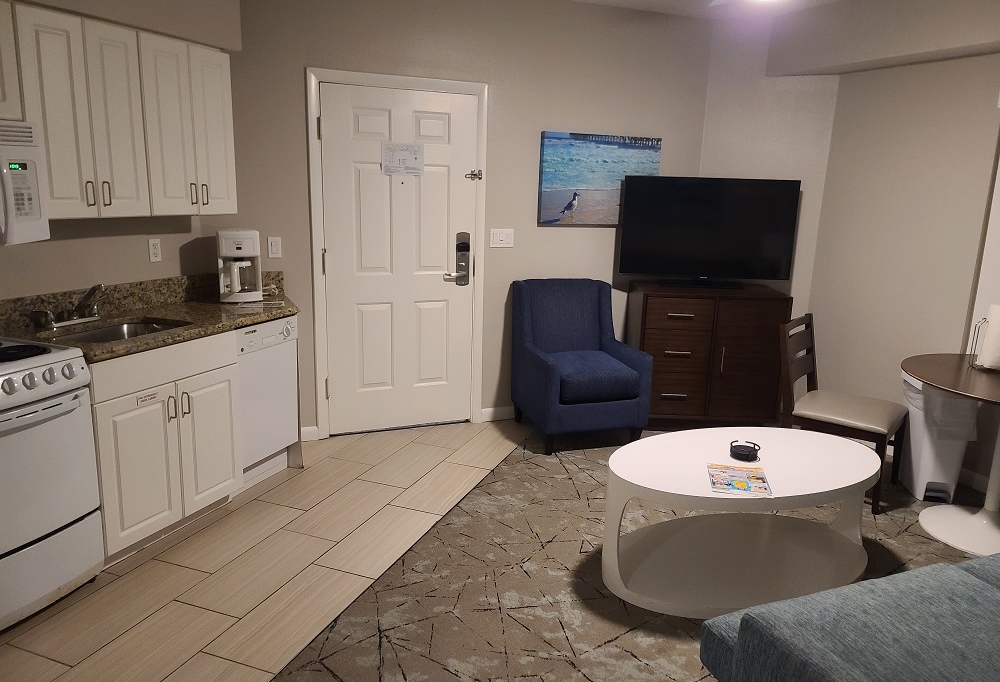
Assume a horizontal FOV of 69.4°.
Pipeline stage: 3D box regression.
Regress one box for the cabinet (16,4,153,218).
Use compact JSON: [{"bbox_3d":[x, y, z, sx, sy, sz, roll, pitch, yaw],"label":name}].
[{"bbox_3d":[-1.787,-0.895,2.954,0.325,0.766,0.536,7,13,21],"label":"cabinet"}]

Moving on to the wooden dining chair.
[{"bbox_3d":[1.798,0.349,3.793,0.550,0.867,0.495,11,16,37],"label":"wooden dining chair"}]

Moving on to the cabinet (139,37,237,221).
[{"bbox_3d":[-1.583,-0.996,3.439,0.325,0.766,0.534,7,13,21],"label":"cabinet"}]

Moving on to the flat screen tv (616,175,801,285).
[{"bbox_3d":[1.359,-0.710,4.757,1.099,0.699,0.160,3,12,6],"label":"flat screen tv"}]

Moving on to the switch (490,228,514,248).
[{"bbox_3d":[0.016,-0.641,4.540,0.160,0.114,0.012,-4,13,-23],"label":"switch"}]

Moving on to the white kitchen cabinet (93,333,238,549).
[{"bbox_3d":[-1.645,0.375,3.169,0.610,0.797,0.746,7,13,21],"label":"white kitchen cabinet"}]

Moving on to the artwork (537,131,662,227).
[{"bbox_3d":[0.656,-1.036,4.708,0.886,0.587,0.037,-4,13,-23],"label":"artwork"}]

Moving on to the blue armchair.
[{"bbox_3d":[0.489,0.122,4.482,0.675,0.945,0.700,-2,13,-16],"label":"blue armchair"}]

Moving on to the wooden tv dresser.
[{"bbox_3d":[1.331,0.103,4.783,0.902,0.899,0.560,2,12,1],"label":"wooden tv dresser"}]

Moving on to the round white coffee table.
[{"bbox_3d":[1.005,0.701,3.004,1.190,0.476,0.745,-3,13,-19],"label":"round white coffee table"}]

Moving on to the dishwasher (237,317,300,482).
[{"bbox_3d":[-1.416,0.286,3.706,0.600,0.832,0.434,7,13,21],"label":"dishwasher"}]

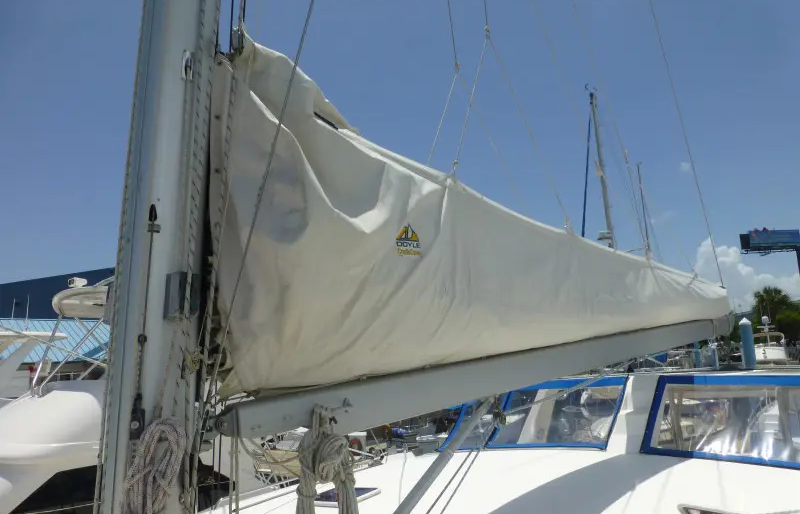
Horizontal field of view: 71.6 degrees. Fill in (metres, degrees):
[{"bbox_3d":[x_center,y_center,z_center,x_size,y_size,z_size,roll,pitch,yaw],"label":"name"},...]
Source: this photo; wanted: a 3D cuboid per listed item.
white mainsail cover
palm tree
[{"bbox_3d":[1.293,0.149,4.068,5.620,1.379,0.420,9,-13,-42],"label":"white mainsail cover"},{"bbox_3d":[33.577,6.918,49.257,3.525,8.735,3.525,0,-10,0],"label":"palm tree"}]

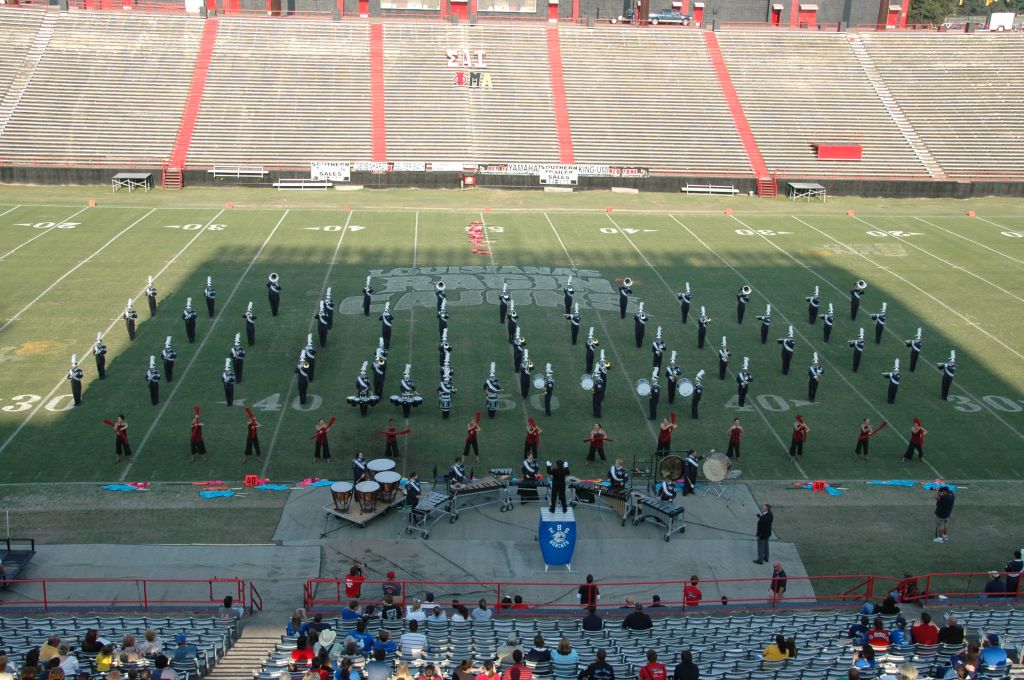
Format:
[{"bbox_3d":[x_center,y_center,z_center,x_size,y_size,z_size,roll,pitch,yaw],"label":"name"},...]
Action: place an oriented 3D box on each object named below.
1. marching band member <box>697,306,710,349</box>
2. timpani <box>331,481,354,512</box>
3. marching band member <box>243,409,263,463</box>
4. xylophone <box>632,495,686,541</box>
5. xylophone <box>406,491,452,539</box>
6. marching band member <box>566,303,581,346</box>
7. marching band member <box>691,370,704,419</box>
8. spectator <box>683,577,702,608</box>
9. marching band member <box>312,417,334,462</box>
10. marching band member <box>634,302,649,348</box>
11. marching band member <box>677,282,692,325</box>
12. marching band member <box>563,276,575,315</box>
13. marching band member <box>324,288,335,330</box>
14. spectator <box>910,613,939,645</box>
[{"bbox_3d":[8.880,-0.582,52.325,0.567,2.009,0.670,-8,19,-28],"label":"marching band member"},{"bbox_3d":[-5.236,4.855,35.141,0.660,0.800,0.660,1,17,0],"label":"timpani"},{"bbox_3d":[-8.722,3.235,38.122,0.700,1.930,0.500,0,17,-4],"label":"marching band member"},{"bbox_3d":[4.448,5.345,34.293,0.800,0.880,1.460,-15,24,-42],"label":"xylophone"},{"bbox_3d":[-2.431,5.296,34.433,0.720,0.900,1.400,9,19,25],"label":"xylophone"},{"bbox_3d":[2.753,-0.665,50.866,0.640,1.930,0.540,4,17,7],"label":"marching band member"},{"bbox_3d":[7.164,2.115,43.887,0.500,1.958,0.580,-3,17,-13],"label":"marching band member"},{"bbox_3d":[4.534,6.792,28.926,0.520,1.720,0.380,0,17,-4],"label":"spectator"},{"bbox_3d":[-6.550,3.460,39.277,0.780,1.635,0.480,-1,17,-9],"label":"marching band member"},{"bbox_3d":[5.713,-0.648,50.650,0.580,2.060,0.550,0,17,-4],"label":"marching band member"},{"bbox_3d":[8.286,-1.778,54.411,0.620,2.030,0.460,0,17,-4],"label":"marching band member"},{"bbox_3d":[2.904,-2.240,57.126,0.536,1.957,0.618,0,17,-4],"label":"marching band member"},{"bbox_3d":[-8.604,-1.496,53.719,0.530,2.035,0.500,-1,17,-9],"label":"marching band member"},{"bbox_3d":[8.892,6.448,24.925,0.570,1.280,0.760,-1,17,-7],"label":"spectator"}]

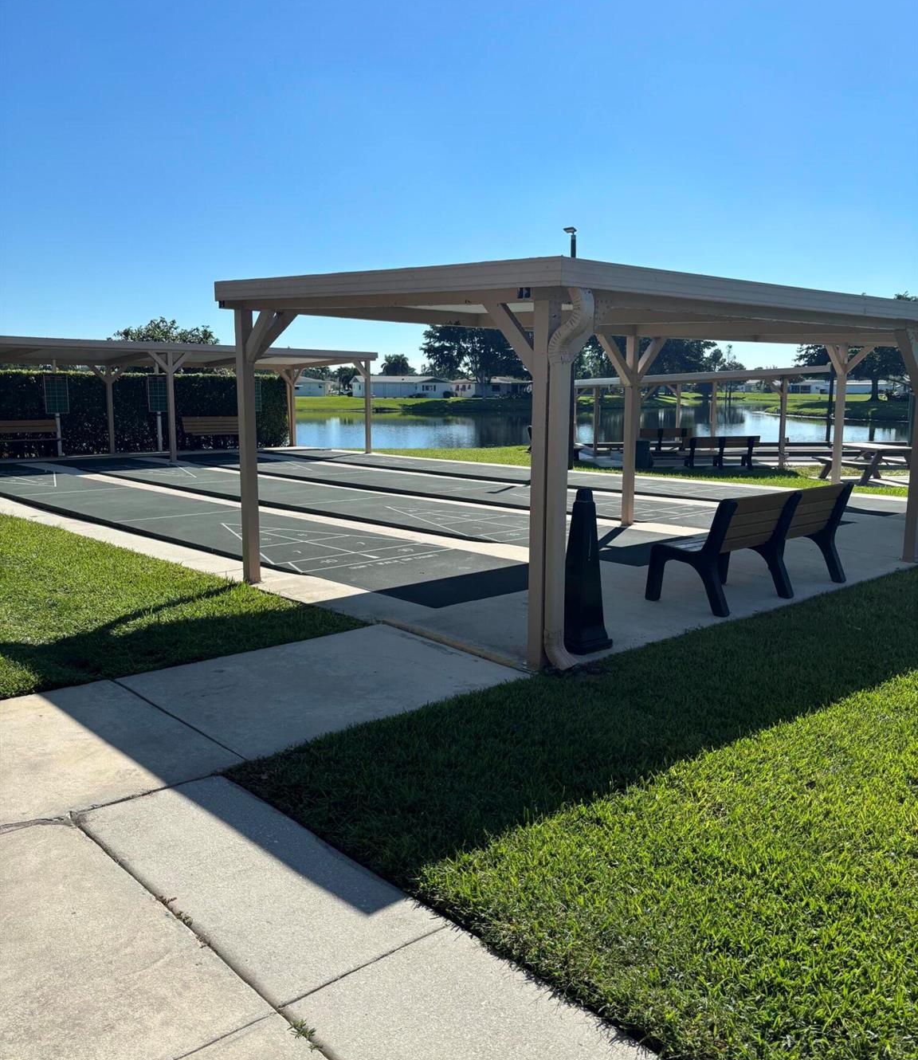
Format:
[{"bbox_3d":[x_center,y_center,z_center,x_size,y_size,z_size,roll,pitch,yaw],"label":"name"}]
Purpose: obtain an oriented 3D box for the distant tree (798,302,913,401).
[{"bbox_3d":[54.051,-23.716,119.756,19.500,13.770,18.500,0,9,0],"label":"distant tree"}]

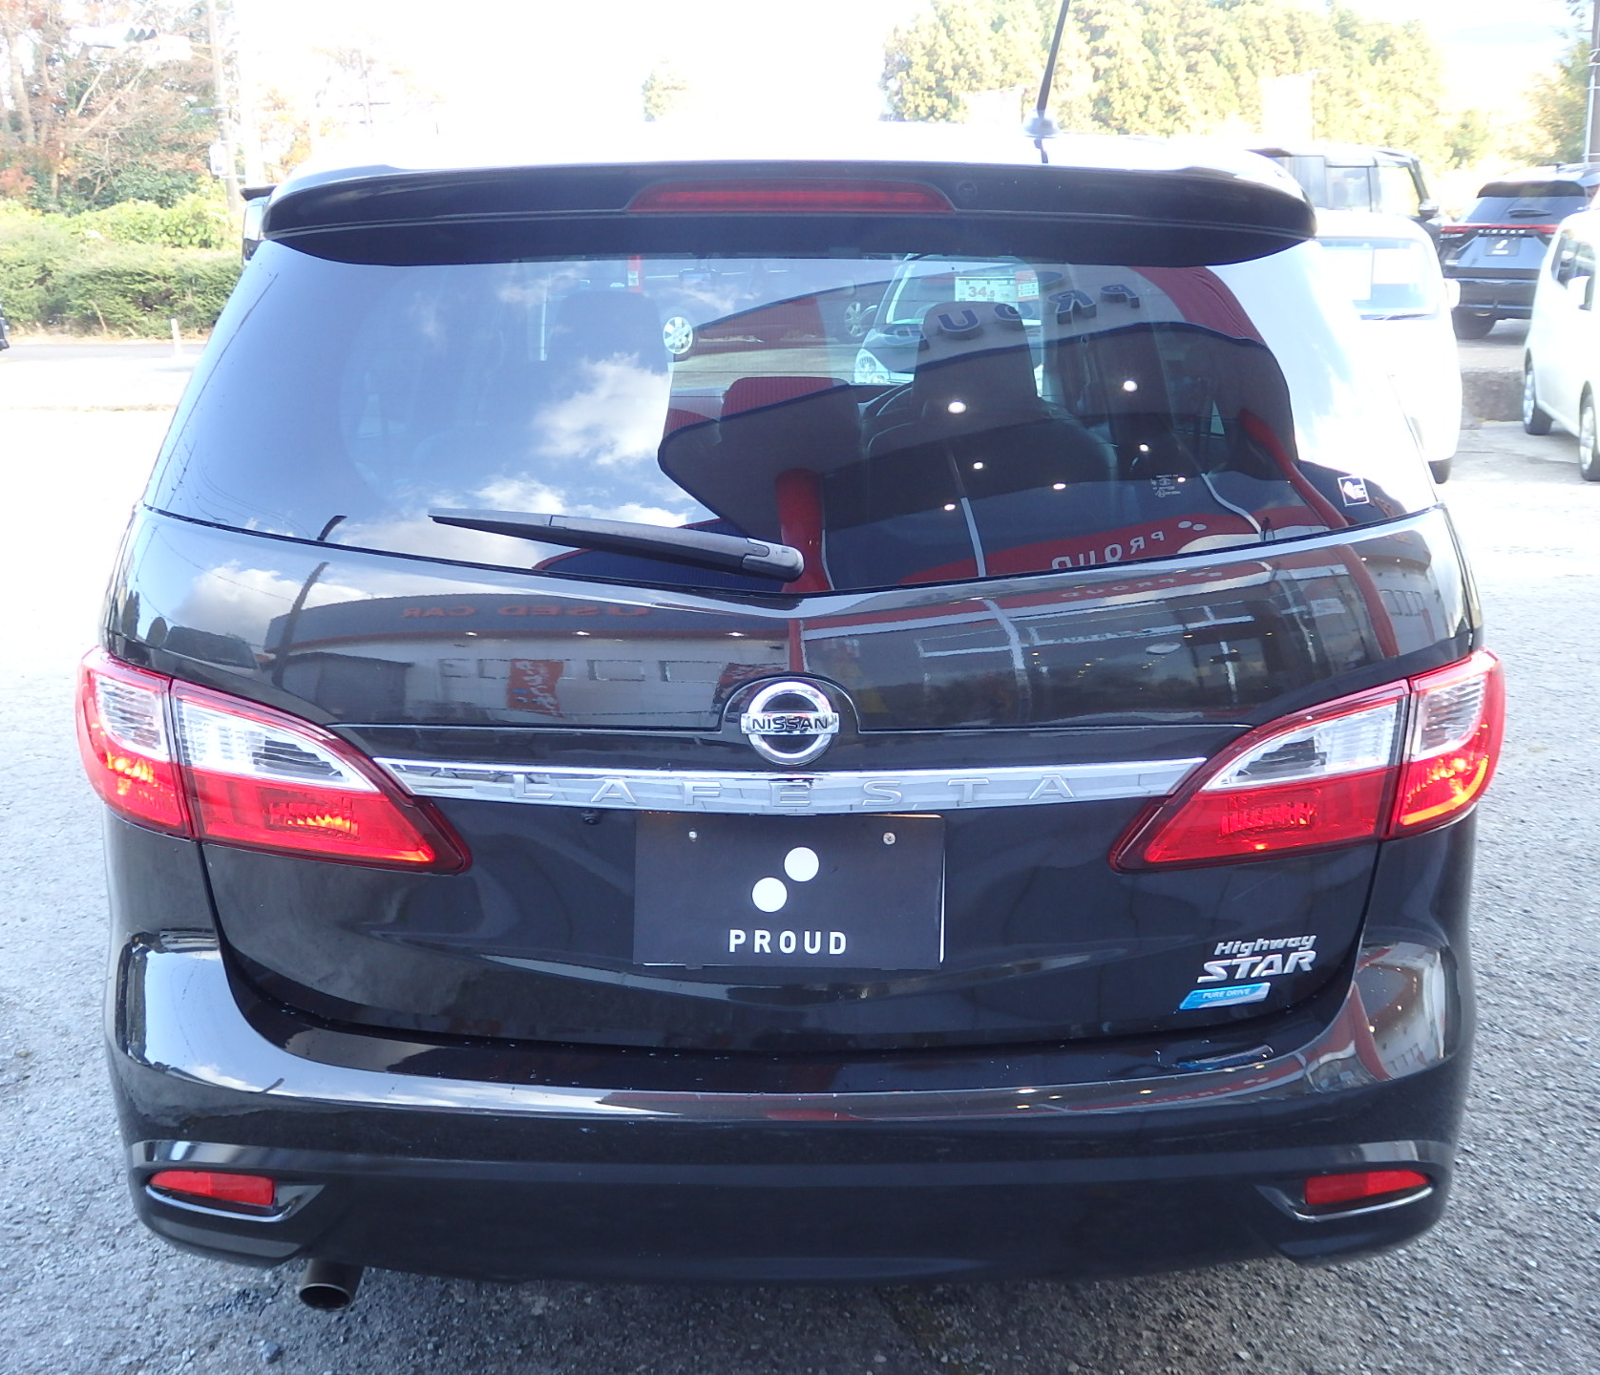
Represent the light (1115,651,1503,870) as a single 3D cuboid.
[{"bbox_3d":[0.575,0.072,2.215,0.455,0.205,0.220,-2,14,-8],"label":"light"}]

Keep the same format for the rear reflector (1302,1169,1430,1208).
[{"bbox_3d":[0.652,0.569,2.239,0.158,0.040,0.050,-3,14,-11],"label":"rear reflector"}]

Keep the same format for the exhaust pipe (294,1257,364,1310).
[{"bbox_3d":[-0.554,0.665,2.346,0.065,0.065,0.140,0,42,0],"label":"exhaust pipe"}]

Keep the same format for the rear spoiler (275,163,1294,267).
[{"bbox_3d":[-0.013,-0.555,2.309,1.220,0.125,0.250,0,14,0],"label":"rear spoiler"}]

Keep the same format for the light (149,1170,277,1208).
[{"bbox_3d":[-0.674,0.569,2.239,0.158,0.040,0.050,3,14,11],"label":"light"}]

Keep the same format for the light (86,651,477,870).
[{"bbox_3d":[-0.597,0.072,2.215,0.455,0.205,0.220,2,14,8],"label":"light"}]

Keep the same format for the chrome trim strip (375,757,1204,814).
[{"bbox_3d":[-0.011,0.098,2.088,0.890,0.050,0.070,0,14,0],"label":"chrome trim strip"}]

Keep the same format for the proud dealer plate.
[{"bbox_3d":[-0.012,0.218,2.101,0.330,0.165,0.012,1,3,0],"label":"proud dealer plate"}]

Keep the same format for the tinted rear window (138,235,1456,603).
[{"bbox_3d":[-0.011,-0.319,2.217,1.430,0.460,0.130,0,-20,0],"label":"tinted rear window"}]

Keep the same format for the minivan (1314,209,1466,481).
[{"bbox_3d":[3.100,-2.222,12.324,1.520,1.540,3.400,3,14,11],"label":"minivan"}]

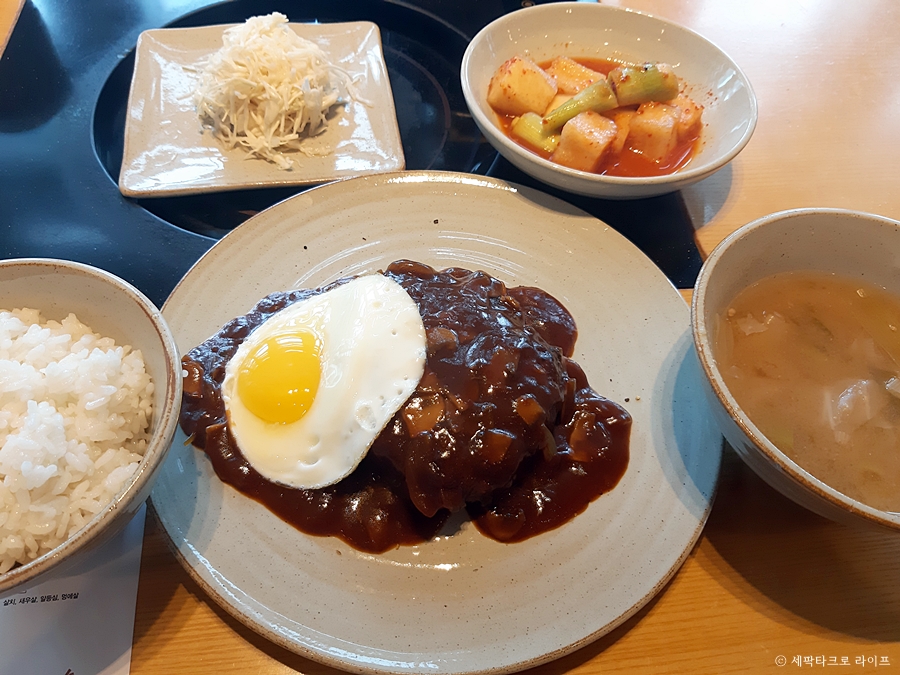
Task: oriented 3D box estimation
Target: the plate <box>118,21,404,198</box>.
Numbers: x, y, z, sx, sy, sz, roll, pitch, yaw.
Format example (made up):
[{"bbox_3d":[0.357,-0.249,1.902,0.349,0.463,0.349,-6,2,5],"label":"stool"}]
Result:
[{"bbox_3d":[-0.105,-0.131,0.403,0.143,0.020,0.143,-6,55,-9],"label":"plate"}]

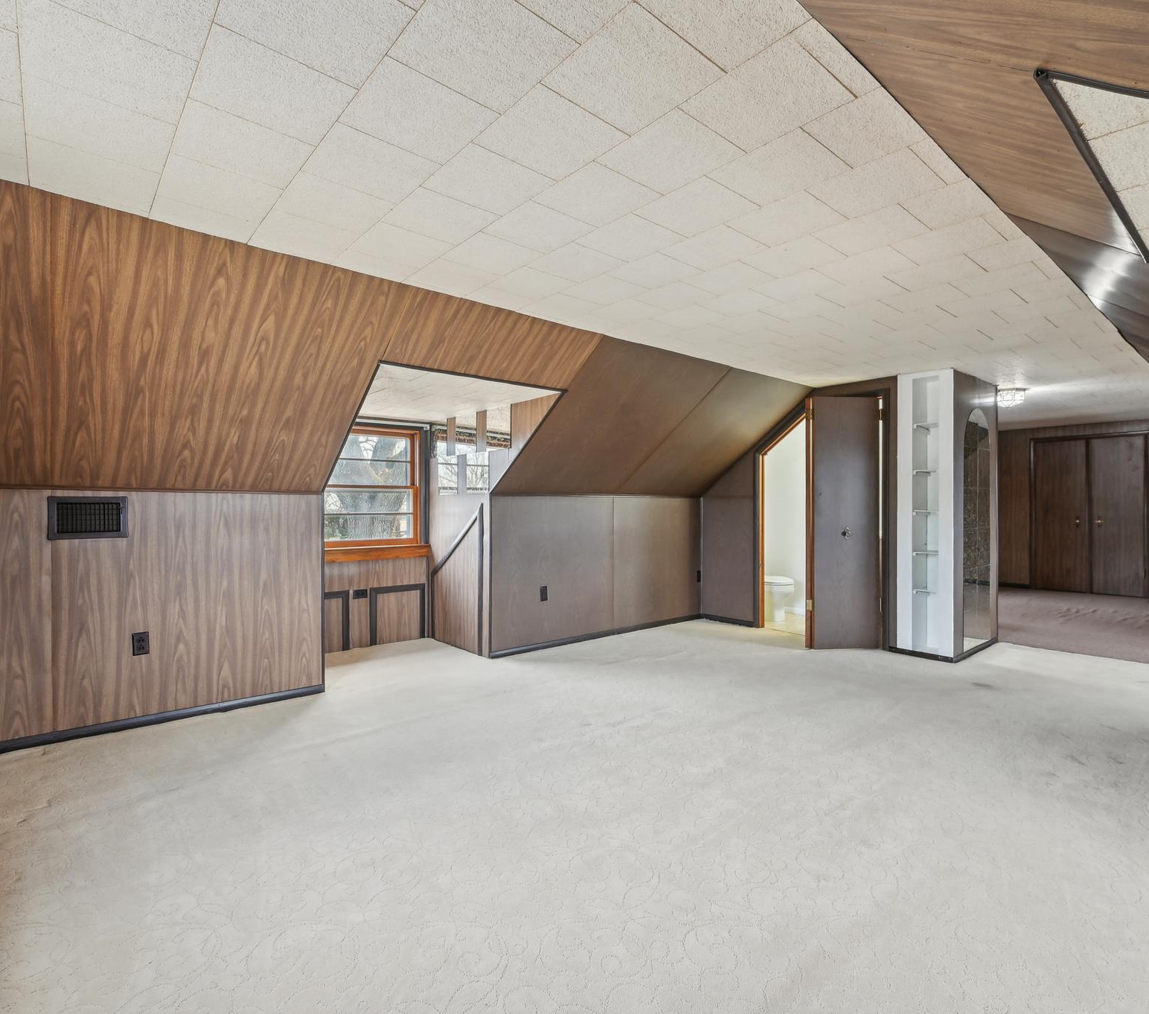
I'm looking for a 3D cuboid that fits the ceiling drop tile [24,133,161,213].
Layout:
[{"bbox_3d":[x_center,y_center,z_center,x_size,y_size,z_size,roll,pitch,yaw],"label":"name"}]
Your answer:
[{"bbox_3d":[-1.477,-1.019,1.828,0.305,0.018,0.335,0,1,-41],"label":"ceiling drop tile"}]

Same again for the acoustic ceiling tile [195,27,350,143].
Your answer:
[{"bbox_3d":[-0.729,-1.008,1.435,0.306,0.018,0.304,0,0,-41],"label":"acoustic ceiling tile"}]

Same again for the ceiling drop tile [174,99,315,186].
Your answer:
[{"bbox_3d":[-0.931,-1.011,1.664,0.305,0.018,0.305,0,1,-41],"label":"ceiling drop tile"}]

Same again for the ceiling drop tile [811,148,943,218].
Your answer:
[{"bbox_3d":[0.939,-1.005,1.848,0.306,0.018,0.304,0,0,-41],"label":"ceiling drop tile"}]

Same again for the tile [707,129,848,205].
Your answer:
[{"bbox_3d":[0.607,-1.006,1.764,0.306,0.018,0.304,0,0,-41],"label":"tile"}]

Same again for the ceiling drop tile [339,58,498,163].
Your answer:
[{"bbox_3d":[-0.398,-1.004,1.516,0.305,0.018,0.305,0,1,-41],"label":"ceiling drop tile"}]

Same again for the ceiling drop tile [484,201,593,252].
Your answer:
[{"bbox_3d":[-0.130,-1.011,2.143,0.306,0.018,0.304,0,0,-41],"label":"ceiling drop tile"}]

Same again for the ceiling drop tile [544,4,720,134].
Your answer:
[{"bbox_3d":[0.135,-1.002,1.375,0.305,0.018,0.305,0,0,-40],"label":"ceiling drop tile"}]

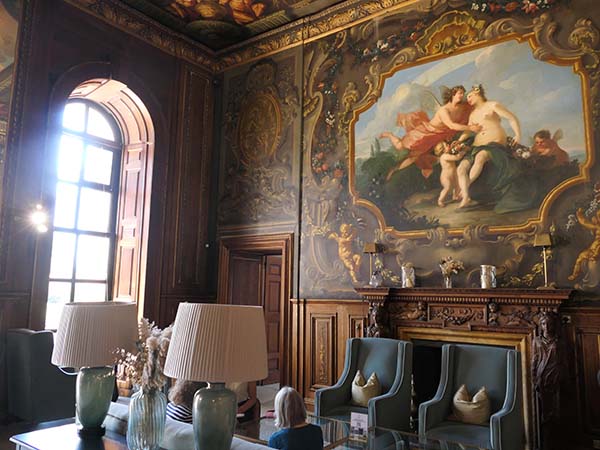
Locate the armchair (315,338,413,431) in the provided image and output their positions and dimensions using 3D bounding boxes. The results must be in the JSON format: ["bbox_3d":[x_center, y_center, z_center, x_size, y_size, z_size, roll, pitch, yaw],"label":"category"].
[{"bbox_3d":[0.644,1.751,4.633,0.620,1.115,0.851,-5,-10,36],"label":"armchair"}]

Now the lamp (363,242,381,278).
[{"bbox_3d":[0.885,0.501,5.840,0.170,0.540,0.170,-5,-10,36],"label":"lamp"}]

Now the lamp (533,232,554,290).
[{"bbox_3d":[2.456,0.381,4.703,0.180,0.540,0.170,-5,-10,36],"label":"lamp"}]

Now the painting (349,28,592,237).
[{"bbox_3d":[1.830,-1.006,5.656,2.850,2.264,0.080,-5,-10,36],"label":"painting"}]

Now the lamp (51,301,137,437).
[{"bbox_3d":[-1.171,0.823,2.703,0.460,0.740,0.460,-5,-10,36],"label":"lamp"}]

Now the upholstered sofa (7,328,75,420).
[{"bbox_3d":[-2.932,1.829,5.629,0.640,1.120,0.850,-5,-10,36],"label":"upholstered sofa"}]

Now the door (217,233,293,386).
[{"bbox_3d":[-0.721,1.409,7.230,1.518,2.485,0.200,-5,-10,36],"label":"door"}]

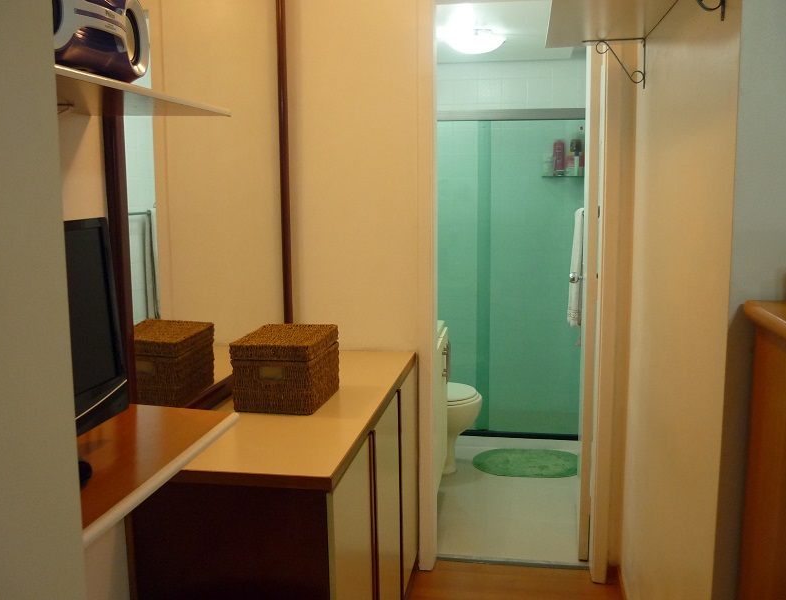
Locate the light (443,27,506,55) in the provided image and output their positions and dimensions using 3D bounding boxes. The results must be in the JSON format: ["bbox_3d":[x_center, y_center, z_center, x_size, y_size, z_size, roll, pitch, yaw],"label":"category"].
[{"bbox_3d":[0.415,-1.313,3.902,0.340,0.110,0.340,1,8,10],"label":"light"}]

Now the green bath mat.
[{"bbox_3d":[0.728,0.860,4.068,0.600,0.020,0.430,1,8,10],"label":"green bath mat"}]

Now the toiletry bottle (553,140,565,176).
[{"bbox_3d":[1.022,-0.869,4.681,0.067,0.222,0.053,1,8,10],"label":"toiletry bottle"}]

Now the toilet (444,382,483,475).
[{"bbox_3d":[0.208,0.668,4.022,0.530,0.420,0.370,1,8,10],"label":"toilet"}]

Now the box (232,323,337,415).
[{"bbox_3d":[-0.304,0.197,2.226,0.228,0.197,0.299,1,8,10],"label":"box"}]

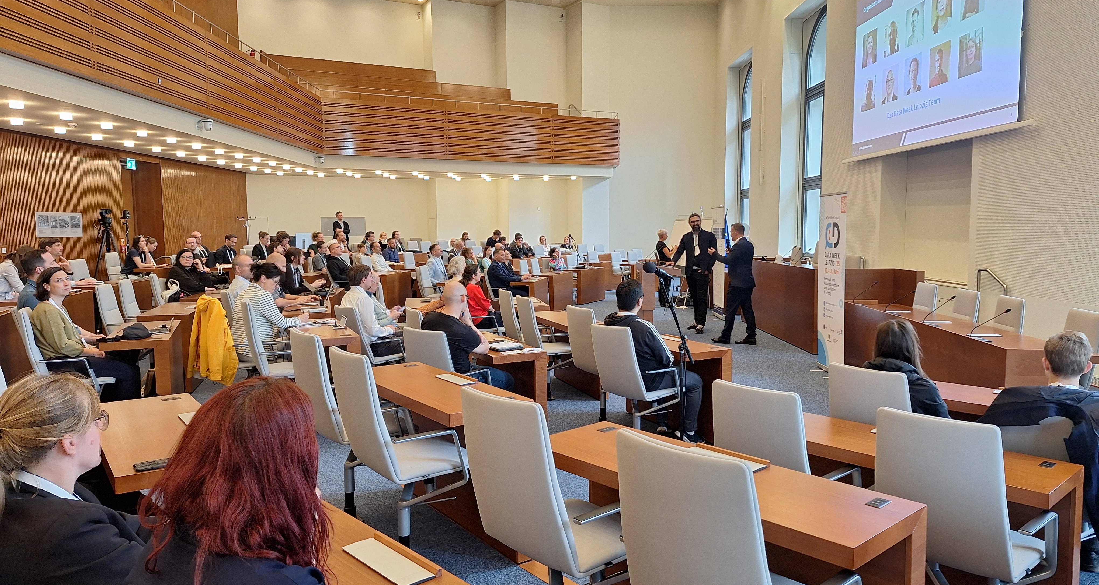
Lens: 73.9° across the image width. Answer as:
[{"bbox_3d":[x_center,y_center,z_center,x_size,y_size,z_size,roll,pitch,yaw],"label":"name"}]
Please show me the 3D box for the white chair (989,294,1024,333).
[{"bbox_3d":[3.845,0.562,6.578,0.610,1.060,0.600,0,5,4],"label":"white chair"}]

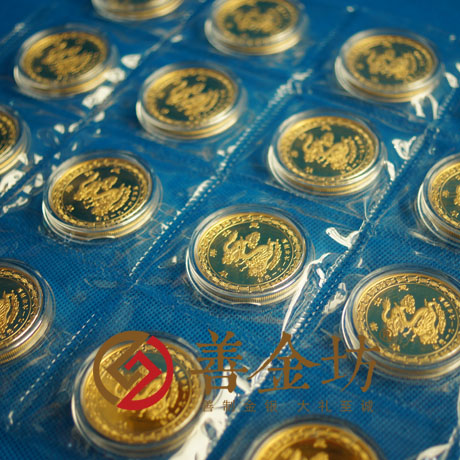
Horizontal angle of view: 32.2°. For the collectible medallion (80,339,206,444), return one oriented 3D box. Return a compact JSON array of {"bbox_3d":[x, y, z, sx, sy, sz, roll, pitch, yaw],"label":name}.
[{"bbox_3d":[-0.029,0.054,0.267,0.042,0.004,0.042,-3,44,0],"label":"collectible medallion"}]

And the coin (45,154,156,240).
[{"bbox_3d":[-0.050,-0.014,0.313,0.045,0.007,0.045,0,46,0],"label":"coin"}]

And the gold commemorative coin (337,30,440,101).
[{"bbox_3d":[0.073,-0.074,0.359,0.045,0.007,0.045,-4,48,0],"label":"gold commemorative coin"}]

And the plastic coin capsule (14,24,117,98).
[{"bbox_3d":[-0.078,-0.080,0.378,0.045,0.007,0.045,-7,48,0],"label":"plastic coin capsule"}]

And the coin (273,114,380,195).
[{"bbox_3d":[0.040,-0.031,0.323,0.045,0.007,0.045,-5,49,0],"label":"coin"}]

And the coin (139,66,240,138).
[{"bbox_3d":[-0.017,-0.057,0.350,0.045,0.007,0.045,-3,48,0],"label":"coin"}]

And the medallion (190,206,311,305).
[{"bbox_3d":[0.007,0.009,0.285,0.045,0.007,0.045,-4,44,0],"label":"medallion"}]

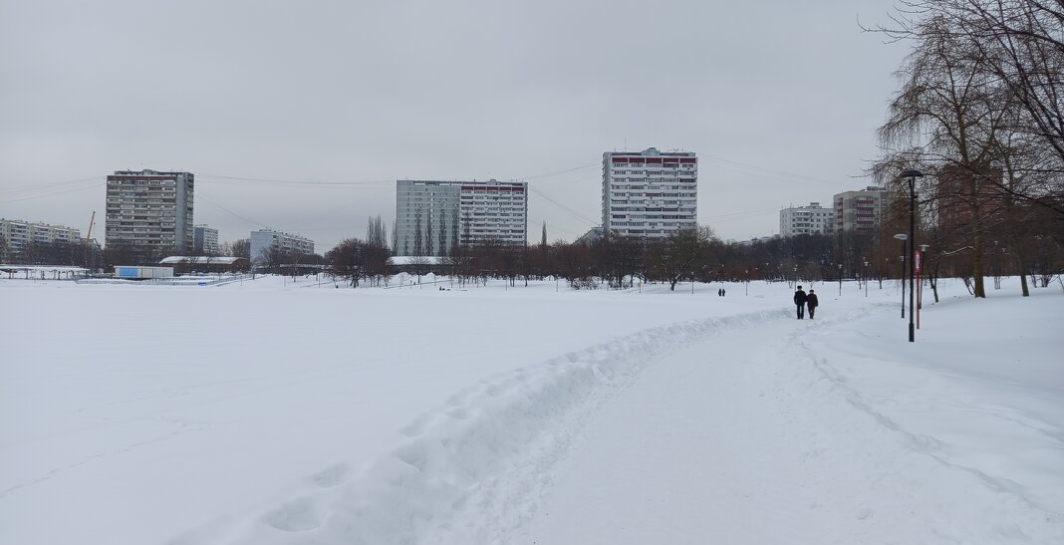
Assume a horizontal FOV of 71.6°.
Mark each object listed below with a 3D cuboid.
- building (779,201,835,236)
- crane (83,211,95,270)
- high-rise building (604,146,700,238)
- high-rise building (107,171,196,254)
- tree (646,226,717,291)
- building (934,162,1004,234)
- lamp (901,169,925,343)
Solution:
[{"bbox_3d":[142.133,-16.862,375.000,26.000,35.218,15.000,1,-1,-1],"label":"building"},{"bbox_3d":[-179.753,-12.678,300.000,5.000,24.369,4.000,0,-1,18],"label":"crane"},{"bbox_3d":[46.064,-24.960,290.000,33.000,44.793,17.500,1,-1,-1],"label":"high-rise building"},{"bbox_3d":[-184.163,-26.037,356.500,32.300,44.990,17.500,1,-1,-1],"label":"high-rise building"},{"bbox_3d":[35.699,-3.250,178.000,17.000,15.200,15.000,1,-1,0],"label":"tree"},{"bbox_3d":[155.516,-18.776,262.000,17.000,37.832,14.000,1,-1,-1],"label":"building"},{"bbox_3d":[11.147,-0.487,21.600,0.700,4.985,0.700,1,-1,0],"label":"lamp"}]

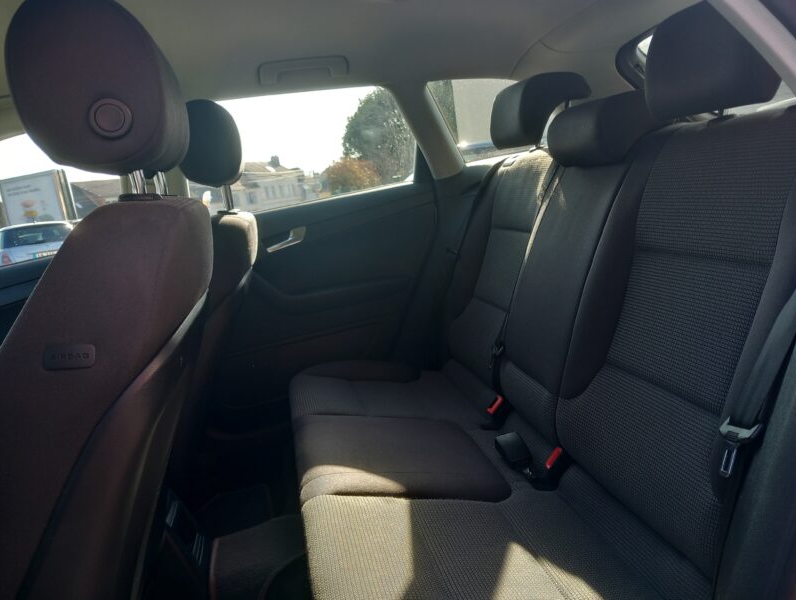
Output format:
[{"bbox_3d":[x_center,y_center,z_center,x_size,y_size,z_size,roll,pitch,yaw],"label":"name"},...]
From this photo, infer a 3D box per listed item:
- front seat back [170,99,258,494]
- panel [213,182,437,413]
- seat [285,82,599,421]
[{"bbox_3d":[-0.517,-0.004,1.485,0.260,0.920,0.500,13,6,-13],"label":"front seat back"},{"bbox_3d":[-0.219,0.000,1.832,0.740,0.630,0.130,-7,10,-10],"label":"panel"},{"bbox_3d":[0.084,-0.076,1.622,0.770,0.910,0.450,-7,10,-10],"label":"seat"}]

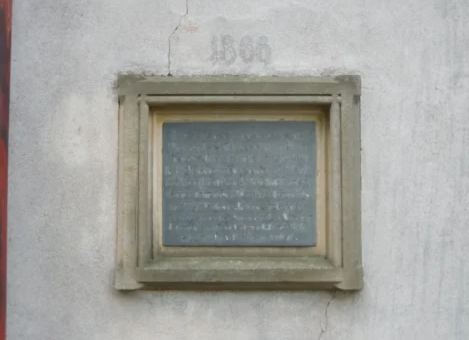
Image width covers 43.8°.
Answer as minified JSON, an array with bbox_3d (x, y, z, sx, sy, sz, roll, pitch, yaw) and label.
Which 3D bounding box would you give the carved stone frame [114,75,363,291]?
[{"bbox_3d":[0.018,0.056,2.420,1.000,0.870,0.120,0,-3,0],"label":"carved stone frame"}]

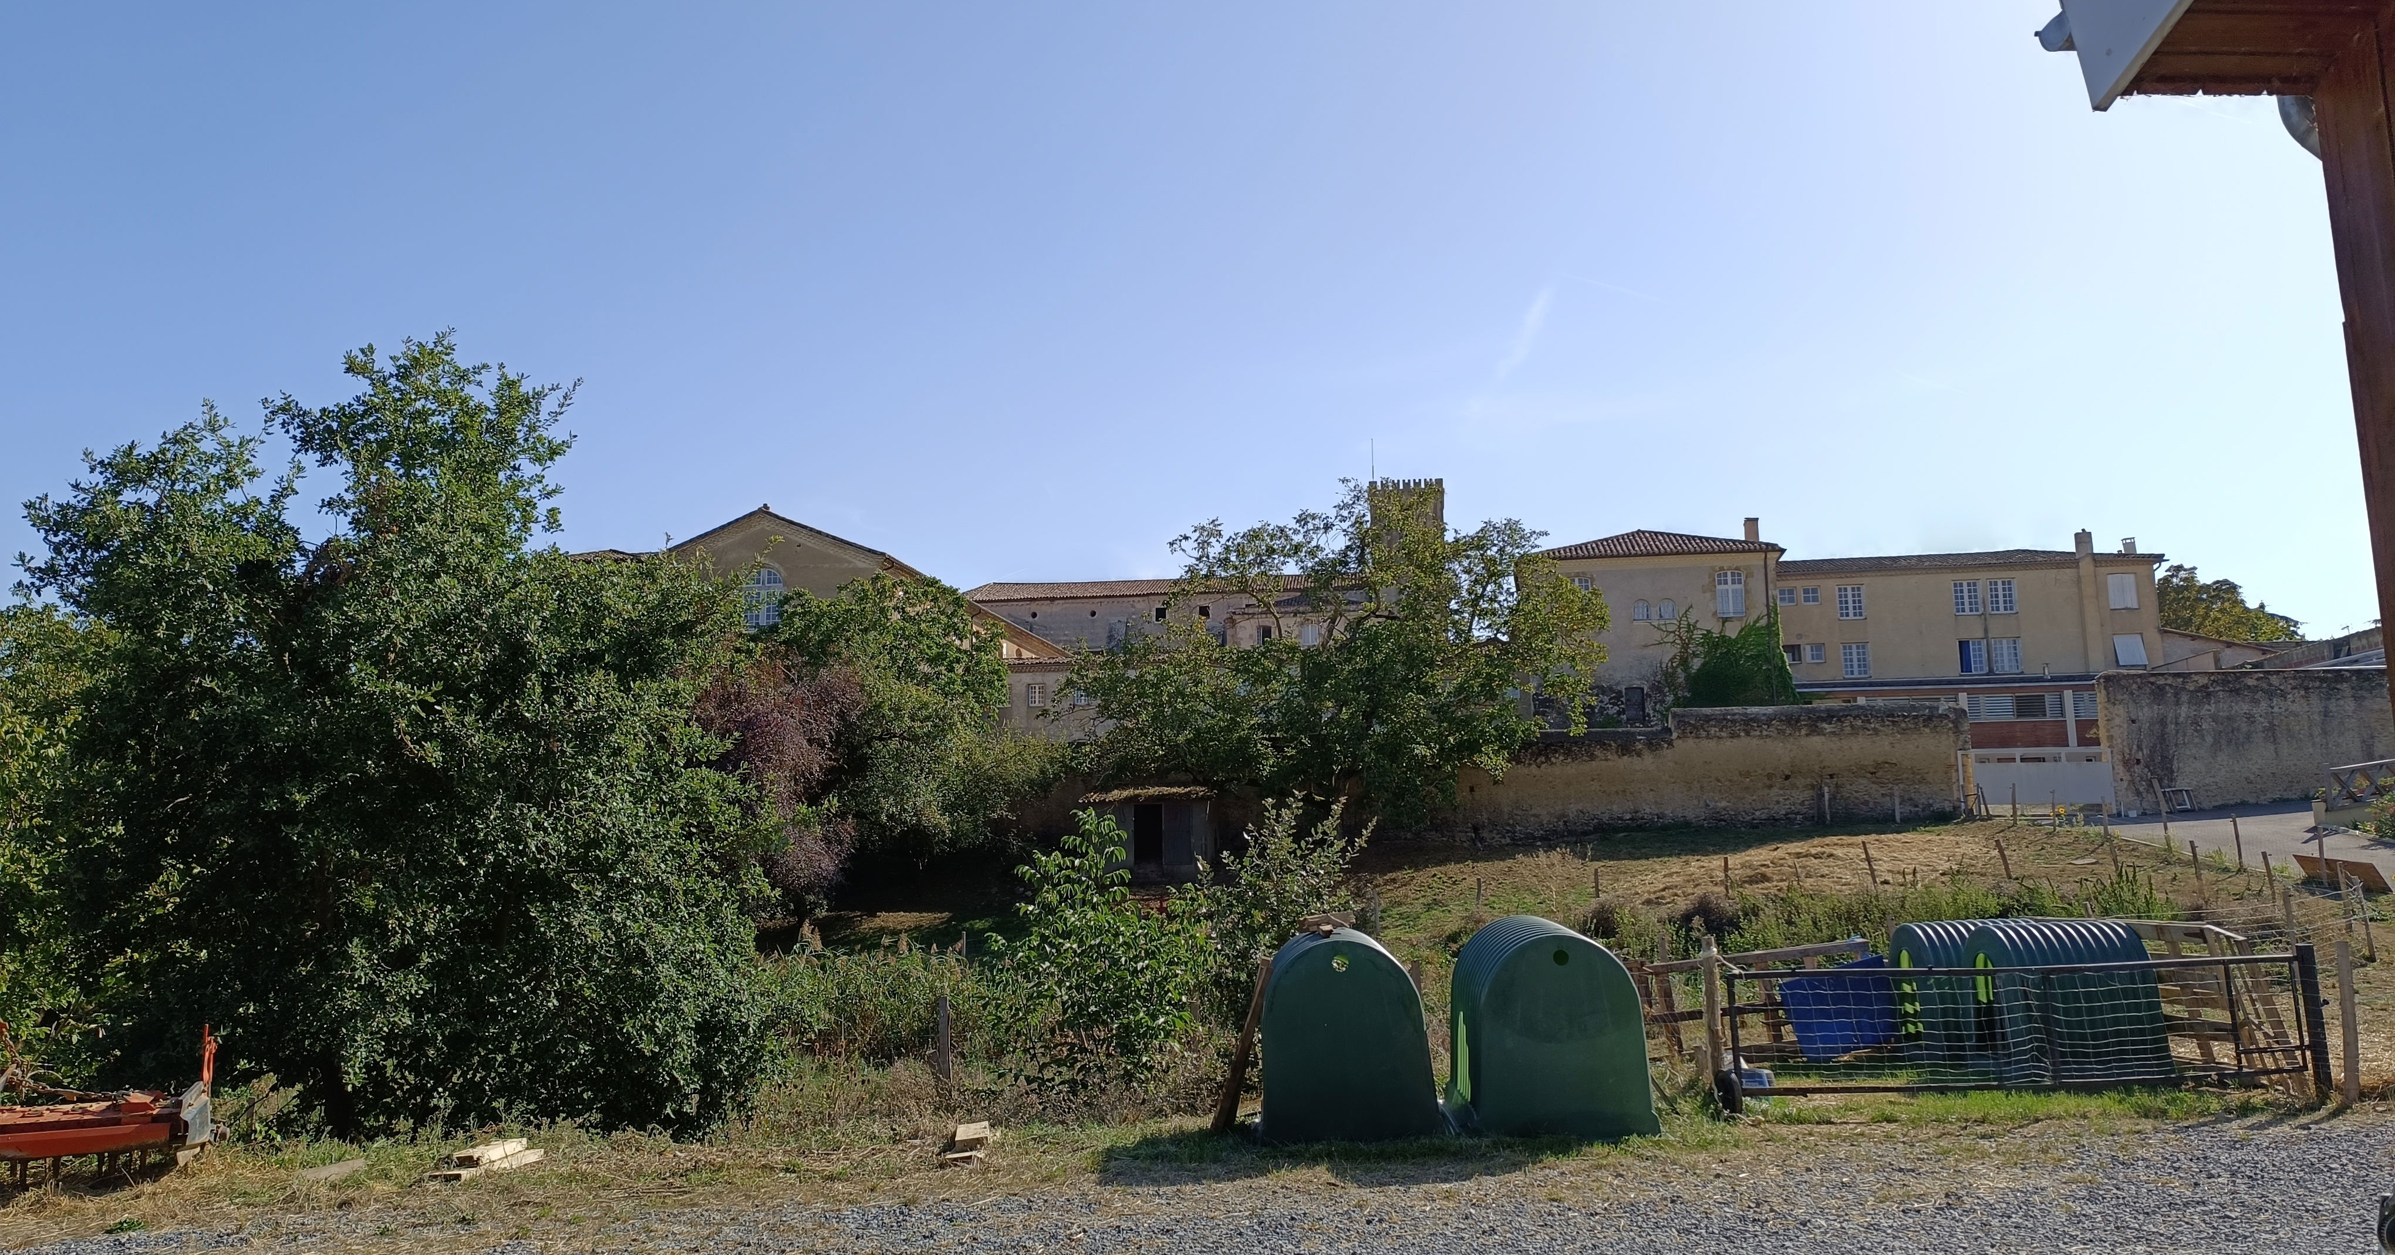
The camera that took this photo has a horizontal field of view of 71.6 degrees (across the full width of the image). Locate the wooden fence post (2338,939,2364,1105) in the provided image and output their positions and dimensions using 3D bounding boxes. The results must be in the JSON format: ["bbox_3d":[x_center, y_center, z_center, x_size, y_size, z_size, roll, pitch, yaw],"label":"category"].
[{"bbox_3d":[8.852,3.045,12.831,0.115,1.230,0.115,3,-10,1],"label":"wooden fence post"}]

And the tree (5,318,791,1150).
[{"bbox_3d":[-6.116,0.733,13.017,5.600,6.269,5.200,4,-10,-25],"label":"tree"}]

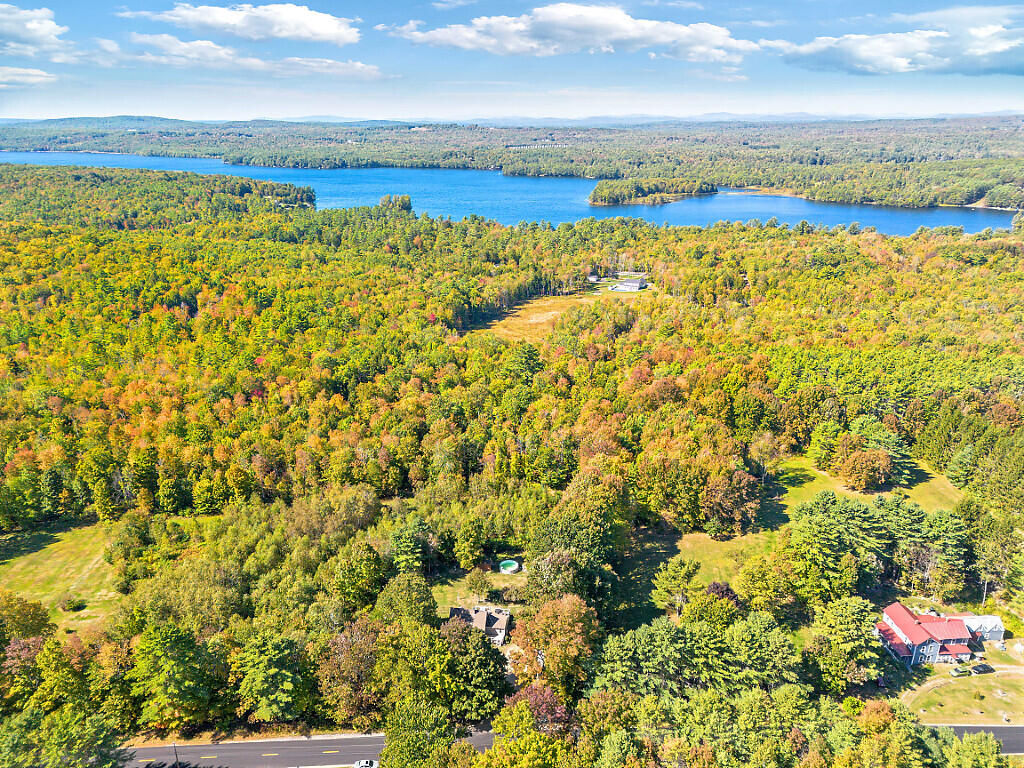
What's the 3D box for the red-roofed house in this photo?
[{"bbox_3d":[98.600,59.760,171.011,17.650,8.200,13.000,-2,21,-5],"label":"red-roofed house"}]

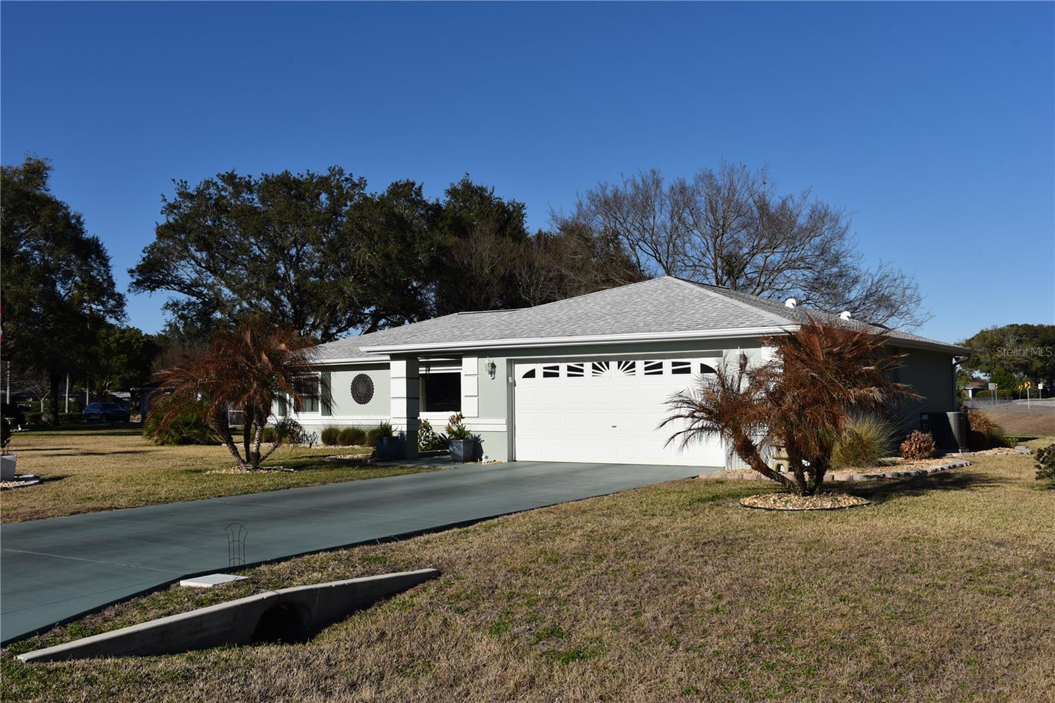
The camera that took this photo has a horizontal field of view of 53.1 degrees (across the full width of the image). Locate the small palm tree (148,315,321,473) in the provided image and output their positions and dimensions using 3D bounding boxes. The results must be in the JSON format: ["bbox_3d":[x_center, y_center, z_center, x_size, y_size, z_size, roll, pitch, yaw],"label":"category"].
[{"bbox_3d":[-6.416,0.909,23.100,3.513,3.348,3.400,0,-3,-16],"label":"small palm tree"}]

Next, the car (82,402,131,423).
[{"bbox_3d":[-30.712,4.454,77.000,4.600,1.530,1.850,-3,-3,40],"label":"car"}]

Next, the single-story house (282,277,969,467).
[{"bbox_3d":[1.636,0.508,29.507,17.450,4.400,14.350,-2,-3,34],"label":"single-story house"}]

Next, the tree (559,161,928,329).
[{"bbox_3d":[9.876,-2.549,47.902,16.459,12.174,15.000,-1,-3,12],"label":"tree"}]

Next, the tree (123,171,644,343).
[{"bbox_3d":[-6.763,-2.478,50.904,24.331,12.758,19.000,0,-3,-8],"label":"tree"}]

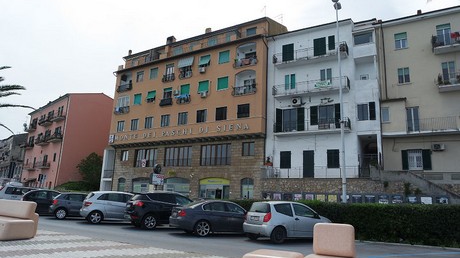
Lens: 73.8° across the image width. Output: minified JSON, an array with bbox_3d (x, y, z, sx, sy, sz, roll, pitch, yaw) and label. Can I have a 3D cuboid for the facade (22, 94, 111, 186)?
[{"bbox_3d":[-27.168,3.451,53.771,17.972,16.300,10.500,-8,-16,41],"label":"facade"}]

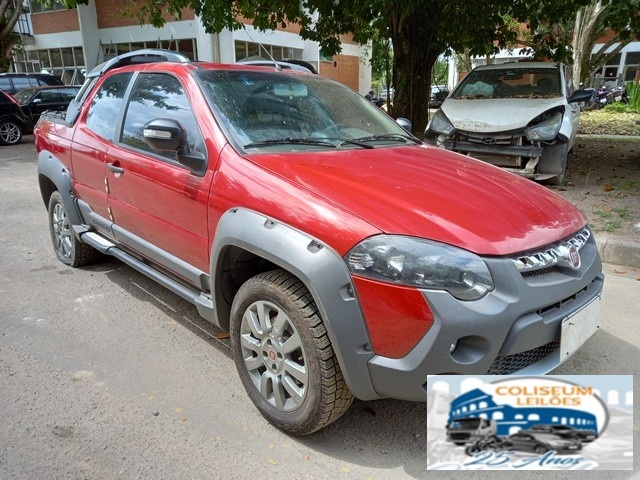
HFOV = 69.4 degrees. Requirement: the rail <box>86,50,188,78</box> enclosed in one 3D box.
[{"bbox_3d":[-1.210,-1.127,2.974,0.110,0.140,1.500,-13,20,-41],"label":"rail"}]

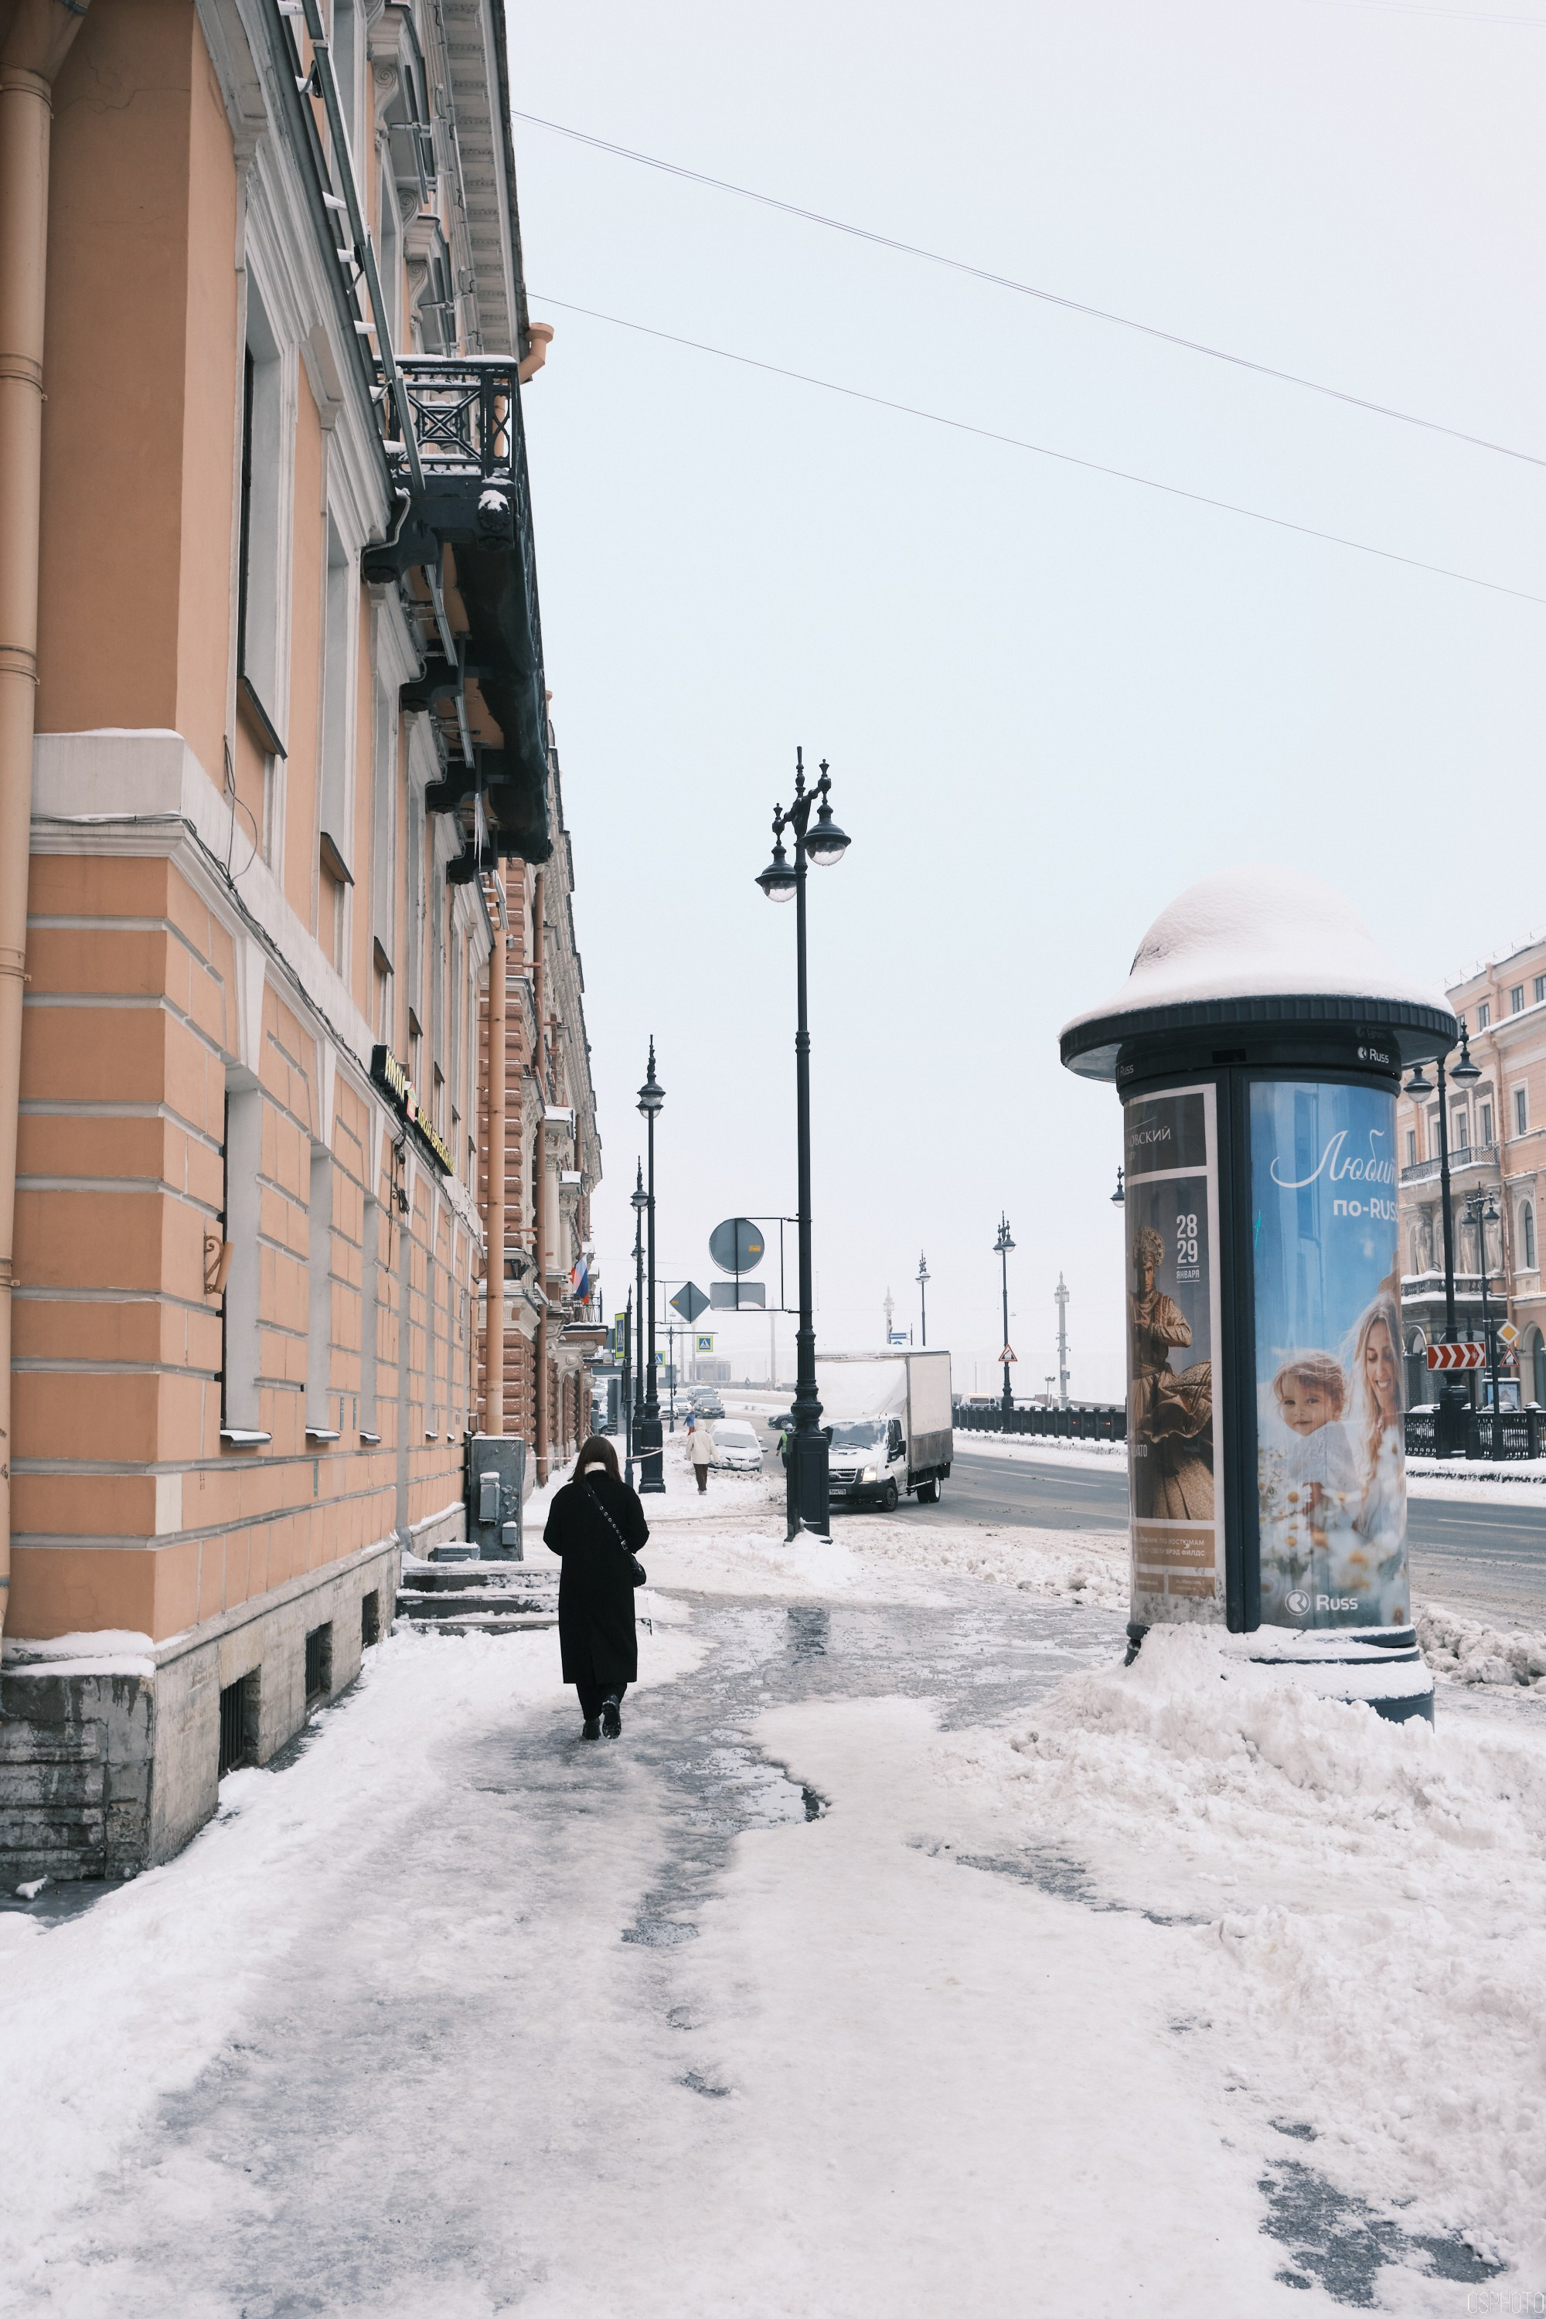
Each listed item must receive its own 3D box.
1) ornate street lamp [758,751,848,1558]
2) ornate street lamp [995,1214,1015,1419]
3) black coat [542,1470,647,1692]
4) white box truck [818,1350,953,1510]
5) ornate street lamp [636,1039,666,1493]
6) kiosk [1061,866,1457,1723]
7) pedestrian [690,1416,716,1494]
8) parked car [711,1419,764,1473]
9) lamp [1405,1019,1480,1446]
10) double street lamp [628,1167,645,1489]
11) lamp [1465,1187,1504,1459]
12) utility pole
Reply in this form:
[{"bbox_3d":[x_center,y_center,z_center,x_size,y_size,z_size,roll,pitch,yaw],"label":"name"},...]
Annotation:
[{"bbox_3d":[0.412,-0.265,28.838,0.650,10.291,2.700,1,-7,-16],"label":"ornate street lamp"},{"bbox_3d":[10.830,7.452,104.851,0.650,10.057,2.600,1,-7,-15],"label":"ornate street lamp"},{"bbox_3d":[-0.986,2.340,12.581,0.575,1.191,0.400,0,-7,-3],"label":"black coat"},{"bbox_3d":[2.084,5.787,47.934,2.200,3.170,6.100,-3,-5,17],"label":"white box truck"},{"bbox_3d":[-2.854,2.424,53.390,0.700,10.870,2.850,0,-7,-4],"label":"ornate street lamp"},{"bbox_3d":[2.718,0.732,12.509,2.160,4.780,2.160,-2,-7,12],"label":"kiosk"},{"bbox_3d":[-1.666,7.012,53.145,0.600,1.720,0.420,0,-7,-3],"label":"pedestrian"},{"bbox_3d":[-1.161,8.953,69.429,1.750,1.500,4.200,0,-7,-2],"label":"parked car"},{"bbox_3d":[14.415,1.510,48.151,0.700,9.710,2.850,1,-7,-11],"label":"lamp"},{"bbox_3d":[-4.631,5.276,78.329,0.700,10.820,2.850,0,-7,-4],"label":"double street lamp"},{"bbox_3d":[30.667,6.428,96.901,0.700,10.970,2.850,0,-7,-5],"label":"lamp"},{"bbox_3d":[21.549,13.651,167.549,1.100,10.477,1.100,-1,-7,6],"label":"utility pole"}]

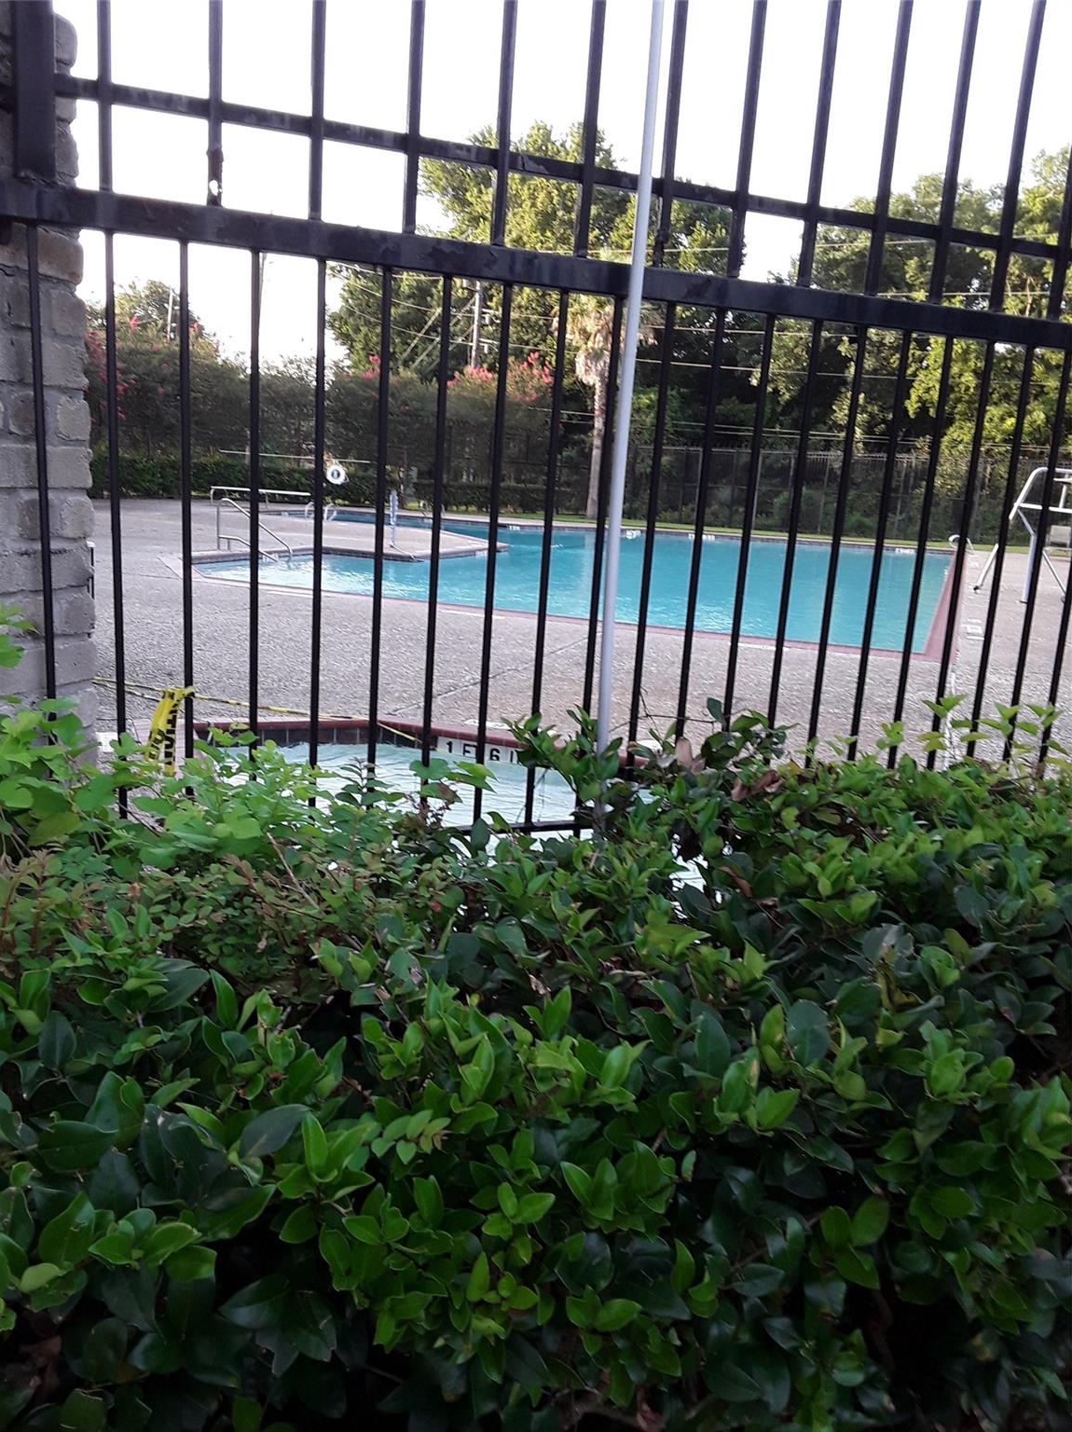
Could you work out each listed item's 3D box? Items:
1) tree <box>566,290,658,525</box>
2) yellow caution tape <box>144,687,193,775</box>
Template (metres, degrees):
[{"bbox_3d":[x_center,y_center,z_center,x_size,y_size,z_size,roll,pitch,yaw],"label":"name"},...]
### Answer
[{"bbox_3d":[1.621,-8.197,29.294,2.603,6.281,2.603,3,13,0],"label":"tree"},{"bbox_3d":[-0.671,0.030,2.118,0.088,0.160,0.040,-2,14,-21],"label":"yellow caution tape"}]

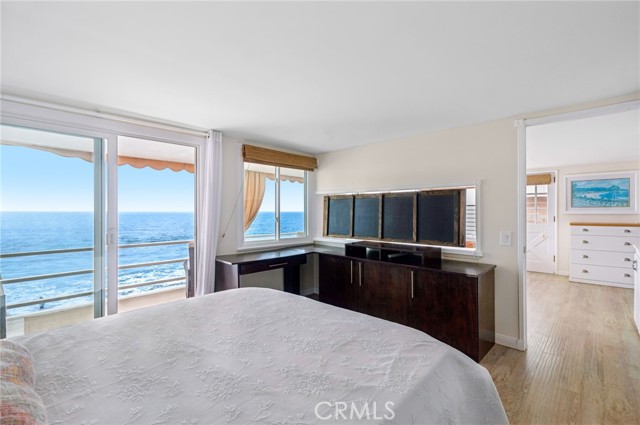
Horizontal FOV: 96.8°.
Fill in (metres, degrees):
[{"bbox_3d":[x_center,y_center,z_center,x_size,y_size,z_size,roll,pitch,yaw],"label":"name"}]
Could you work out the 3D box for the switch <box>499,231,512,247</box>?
[{"bbox_3d":[1.725,0.244,2.631,0.082,0.121,0.015,0,0,43],"label":"switch"}]

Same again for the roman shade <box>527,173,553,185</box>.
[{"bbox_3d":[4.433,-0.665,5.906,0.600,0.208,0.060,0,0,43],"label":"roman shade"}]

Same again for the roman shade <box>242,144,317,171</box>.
[{"bbox_3d":[-0.486,-0.703,3.853,0.081,0.202,1.248,0,0,43],"label":"roman shade"}]

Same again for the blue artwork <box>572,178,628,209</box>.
[{"bbox_3d":[5.144,-0.350,5.225,0.778,0.539,0.035,0,0,43],"label":"blue artwork"}]

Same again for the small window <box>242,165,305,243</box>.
[{"bbox_3d":[-0.559,-0.154,3.824,0.080,1.056,1.093,0,0,43],"label":"small window"}]

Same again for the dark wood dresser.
[{"bbox_3d":[0.817,0.834,3.135,1.811,0.812,0.490,0,0,43],"label":"dark wood dresser"}]

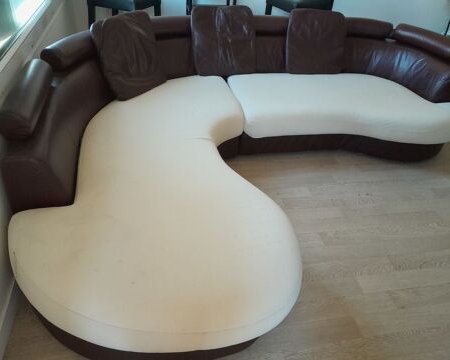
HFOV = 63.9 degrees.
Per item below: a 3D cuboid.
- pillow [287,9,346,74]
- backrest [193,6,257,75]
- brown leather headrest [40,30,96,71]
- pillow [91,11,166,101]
[{"bbox_3d":[0.819,-1.248,3.277,0.514,0.529,0.142,-1,25,-10],"label":"pillow"},{"bbox_3d":[-0.015,-1.154,3.016,0.536,0.529,0.142,-7,26,-18],"label":"backrest"},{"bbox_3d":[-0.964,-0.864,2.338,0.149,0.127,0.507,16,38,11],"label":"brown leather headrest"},{"bbox_3d":[-0.662,-0.908,2.596,0.149,0.522,0.492,12,35,31],"label":"pillow"}]

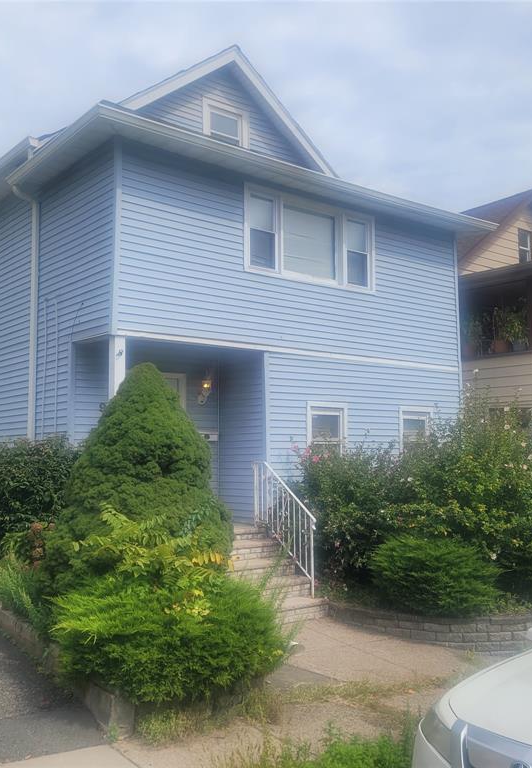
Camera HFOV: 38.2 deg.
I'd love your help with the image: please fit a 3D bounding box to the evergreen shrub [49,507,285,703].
[{"bbox_3d":[-0.837,1.865,6.910,2.200,1.500,1.750,4,-7,-39],"label":"evergreen shrub"}]

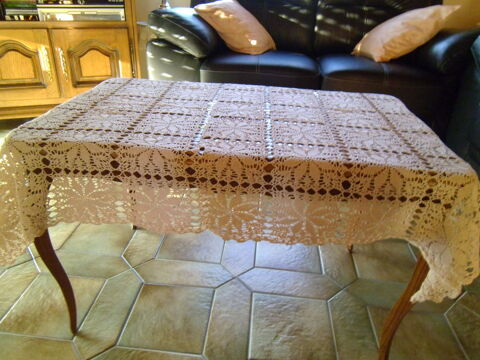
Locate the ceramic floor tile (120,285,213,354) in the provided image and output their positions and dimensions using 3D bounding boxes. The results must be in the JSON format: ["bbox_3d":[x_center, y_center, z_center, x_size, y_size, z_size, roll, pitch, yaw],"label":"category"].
[{"bbox_3d":[-0.188,0.364,0.961,0.208,0.010,0.208,4,29,4],"label":"ceramic floor tile"}]

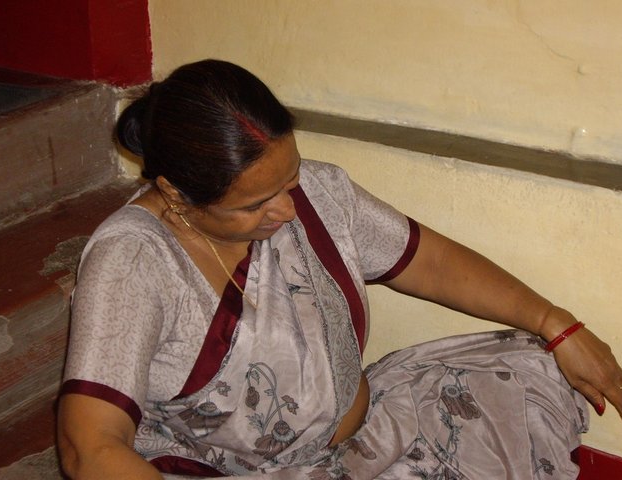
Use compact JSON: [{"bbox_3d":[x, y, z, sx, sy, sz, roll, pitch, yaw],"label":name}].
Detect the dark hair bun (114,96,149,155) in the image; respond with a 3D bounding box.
[{"bbox_3d":[-0.222,-0.144,1.550,0.055,0.075,0.070,20,18,36],"label":"dark hair bun"}]

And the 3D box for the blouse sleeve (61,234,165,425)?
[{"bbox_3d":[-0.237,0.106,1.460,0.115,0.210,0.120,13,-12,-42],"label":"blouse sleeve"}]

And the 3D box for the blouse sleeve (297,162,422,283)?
[{"bbox_3d":[0.067,-0.021,1.610,0.170,0.125,0.120,36,-5,-27],"label":"blouse sleeve"}]

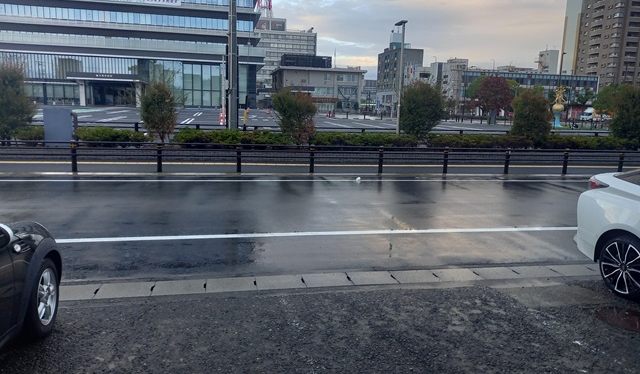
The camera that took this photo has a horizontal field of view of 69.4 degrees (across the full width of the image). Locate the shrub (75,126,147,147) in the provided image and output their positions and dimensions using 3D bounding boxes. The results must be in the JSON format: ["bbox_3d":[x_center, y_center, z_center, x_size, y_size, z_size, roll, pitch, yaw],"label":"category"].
[{"bbox_3d":[-6.631,-1.596,14.674,2.100,0.640,1.000,0,10,-12],"label":"shrub"}]

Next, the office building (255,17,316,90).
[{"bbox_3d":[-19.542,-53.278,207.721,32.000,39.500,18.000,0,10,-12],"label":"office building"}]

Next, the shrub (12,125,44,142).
[{"bbox_3d":[-8.839,-1.590,14.191,1.150,0.620,0.950,0,10,-12],"label":"shrub"}]

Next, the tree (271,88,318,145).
[{"bbox_3d":[-0.892,-2.342,15.803,1.420,2.100,1.380,0,10,-12],"label":"tree"}]

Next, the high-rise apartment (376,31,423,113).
[{"bbox_3d":[27.500,-36.801,155.472,7.600,27.000,17.400,0,10,-12],"label":"high-rise apartment"}]

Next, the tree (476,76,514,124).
[{"bbox_3d":[20.068,-9.954,52.994,4.000,5.490,3.800,0,10,-12],"label":"tree"}]

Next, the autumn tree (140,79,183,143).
[{"bbox_3d":[-5.092,-2.350,14.881,1.250,2.140,1.200,0,10,-12],"label":"autumn tree"}]

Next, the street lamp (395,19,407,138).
[{"bbox_3d":[2.920,-3.700,17.028,0.250,4.630,0.700,0,10,-12],"label":"street lamp"}]

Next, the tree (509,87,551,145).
[{"bbox_3d":[7.944,-2.530,17.707,1.420,2.400,1.400,0,10,-12],"label":"tree"}]

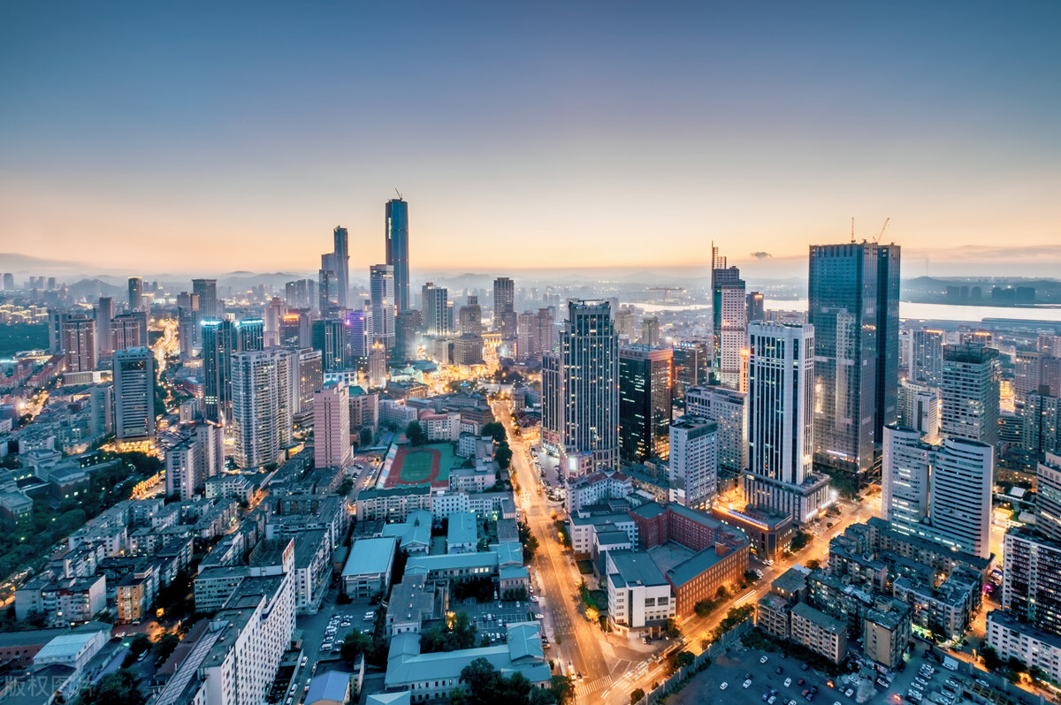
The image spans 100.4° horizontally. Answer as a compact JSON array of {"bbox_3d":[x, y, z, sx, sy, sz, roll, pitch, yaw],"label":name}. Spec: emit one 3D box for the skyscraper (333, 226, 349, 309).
[{"bbox_3d":[-685.350,-280.220,1600.000,50.000,340.000,48.000,-3,7,-23],"label":"skyscraper"}]

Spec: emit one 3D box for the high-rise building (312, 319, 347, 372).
[{"bbox_3d":[-364.960,-13.700,805.000,42.000,97.000,43.000,5,8,38],"label":"high-rise building"}]

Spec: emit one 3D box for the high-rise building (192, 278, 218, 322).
[{"bbox_3d":[-914.610,-130.300,1240.000,48.000,155.000,38.000,-3,7,-30],"label":"high-rise building"}]

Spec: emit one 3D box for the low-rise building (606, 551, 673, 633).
[{"bbox_3d":[55.509,124.713,229.286,27.000,25.000,28.000,-1,7,-8],"label":"low-rise building"}]

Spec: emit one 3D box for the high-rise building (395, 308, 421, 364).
[{"bbox_3d":[-238.270,-26.390,853.690,31.000,117.000,31.000,4,8,35],"label":"high-rise building"}]

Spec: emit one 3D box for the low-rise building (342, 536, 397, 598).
[{"bbox_3d":[-93.432,125.151,258.289,24.800,14.000,34.000,-1,7,-8],"label":"low-rise building"}]

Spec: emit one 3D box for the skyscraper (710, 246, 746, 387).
[{"bbox_3d":[247.870,-18.120,550.170,29.000,206.000,33.000,1,7,7],"label":"skyscraper"}]

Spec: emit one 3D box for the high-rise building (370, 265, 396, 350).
[{"bbox_3d":[-317.550,-90.320,950.000,37.000,196.000,37.000,2,6,17],"label":"high-rise building"}]

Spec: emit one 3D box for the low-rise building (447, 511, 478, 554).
[{"bbox_3d":[-45.247,119.853,293.920,18.500,12.000,35.000,-1,7,-8],"label":"low-rise building"}]

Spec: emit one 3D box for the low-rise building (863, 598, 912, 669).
[{"bbox_3d":[169.038,131.539,209.350,25.000,18.500,10.400,-5,8,-38],"label":"low-rise building"}]

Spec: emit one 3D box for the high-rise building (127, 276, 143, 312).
[{"bbox_3d":[-1283.250,-162.110,1439.331,31.000,168.000,31.000,-5,8,-40],"label":"high-rise building"}]

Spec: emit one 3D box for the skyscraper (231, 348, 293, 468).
[{"bbox_3d":[-261.340,50.210,433.890,38.000,110.000,38.000,5,8,38],"label":"skyscraper"}]

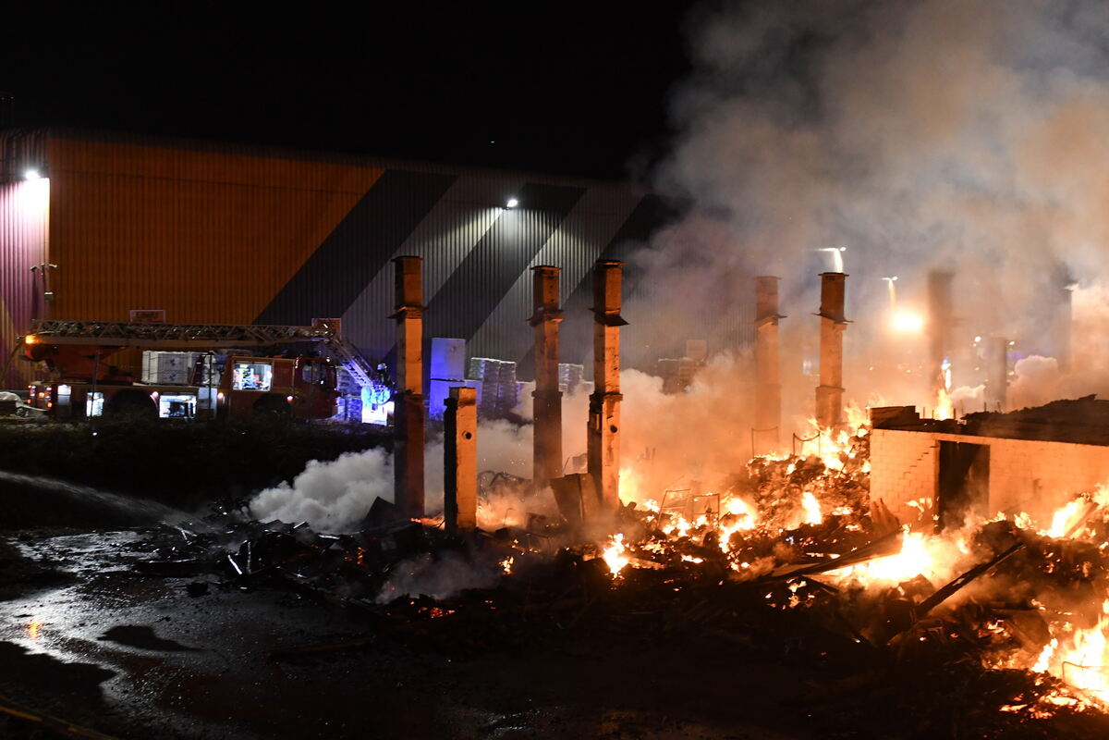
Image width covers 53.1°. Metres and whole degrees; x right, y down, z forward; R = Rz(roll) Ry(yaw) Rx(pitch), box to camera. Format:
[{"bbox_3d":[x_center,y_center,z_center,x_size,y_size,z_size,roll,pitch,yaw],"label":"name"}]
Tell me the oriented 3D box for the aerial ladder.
[{"bbox_3d":[-12.000,0.150,38.609,11.300,3.450,2.600,-1,1,-36],"label":"aerial ladder"}]

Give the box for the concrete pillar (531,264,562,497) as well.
[{"bbox_3d":[-0.230,0.391,35.653,0.720,7.450,0.720,-1,1,-35],"label":"concrete pillar"}]

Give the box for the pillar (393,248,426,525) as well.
[{"bbox_3d":[-4.281,0.516,32.631,0.720,7.610,0.720,-1,1,-35],"label":"pillar"}]

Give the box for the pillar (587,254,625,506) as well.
[{"bbox_3d":[1.565,0.493,33.197,0.760,7.560,0.760,-1,1,-35],"label":"pillar"}]

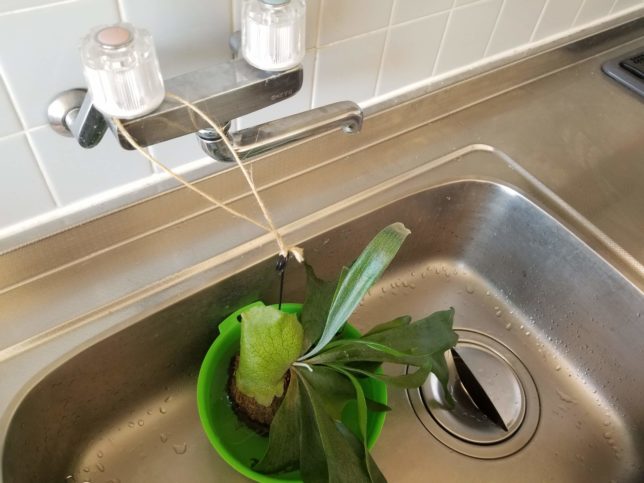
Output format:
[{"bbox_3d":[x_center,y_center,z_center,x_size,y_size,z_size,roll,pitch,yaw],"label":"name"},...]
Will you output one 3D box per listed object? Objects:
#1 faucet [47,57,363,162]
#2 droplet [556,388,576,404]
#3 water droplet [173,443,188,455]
[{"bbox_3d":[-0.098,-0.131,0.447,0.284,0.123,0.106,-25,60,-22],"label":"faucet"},{"bbox_3d":[0.329,0.208,0.650,0.028,0.003,0.013,35,58,19],"label":"droplet"},{"bbox_3d":[-0.167,0.244,0.570,0.017,0.003,0.013,2,53,-5],"label":"water droplet"}]

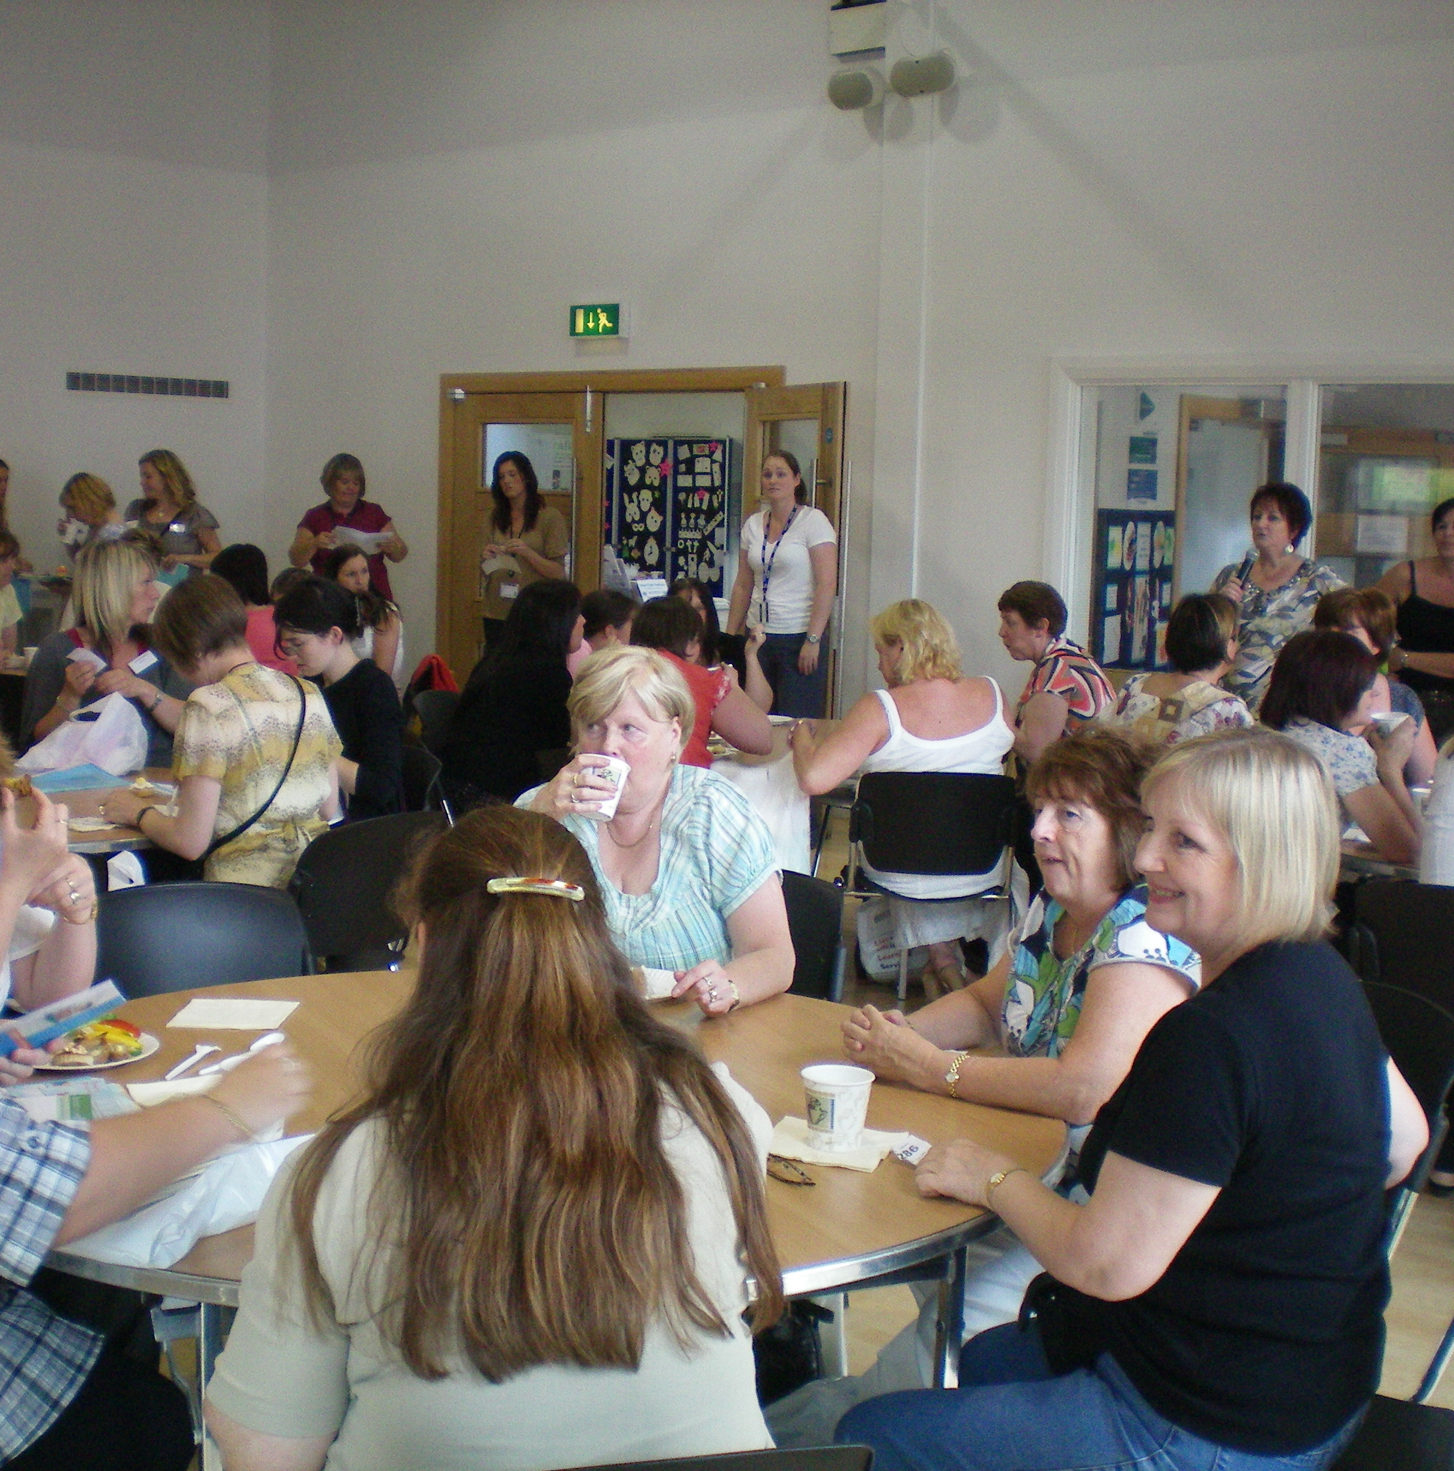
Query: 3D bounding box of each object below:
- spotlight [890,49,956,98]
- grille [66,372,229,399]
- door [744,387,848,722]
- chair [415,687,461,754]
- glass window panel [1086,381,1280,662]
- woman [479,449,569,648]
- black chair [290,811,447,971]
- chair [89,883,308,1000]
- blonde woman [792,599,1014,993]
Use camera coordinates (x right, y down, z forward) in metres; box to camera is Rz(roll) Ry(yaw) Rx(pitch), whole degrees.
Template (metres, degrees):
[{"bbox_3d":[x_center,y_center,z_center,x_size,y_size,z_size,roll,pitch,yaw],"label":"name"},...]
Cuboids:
[{"bbox_3d":[0.757,-2.509,8.122,0.270,0.160,0.170,5,32,26],"label":"spotlight"},{"bbox_3d":[-2.867,-1.730,10.629,0.030,0.090,0.980,6,8,38],"label":"grille"},{"bbox_3d":[0.291,-0.473,9.200,0.060,2.020,0.920,-1,7,-24],"label":"door"},{"bbox_3d":[-0.857,0.229,8.021,0.500,0.790,0.460,5,7,30],"label":"chair"},{"bbox_3d":[1.756,-0.800,8.240,0.810,1.084,0.060,6,8,37],"label":"glass window panel"},{"bbox_3d":[-0.919,-0.449,9.750,0.450,1.680,0.340,4,7,23],"label":"woman"},{"bbox_3d":[-0.930,0.548,4.969,0.460,0.790,0.500,-4,8,-43],"label":"black chair"},{"bbox_3d":[-0.954,0.673,3.773,0.460,0.790,0.500,0,6,-11],"label":"chair"},{"bbox_3d":[0.514,0.220,6.339,0.600,1.260,0.780,1,6,-6],"label":"blonde woman"}]

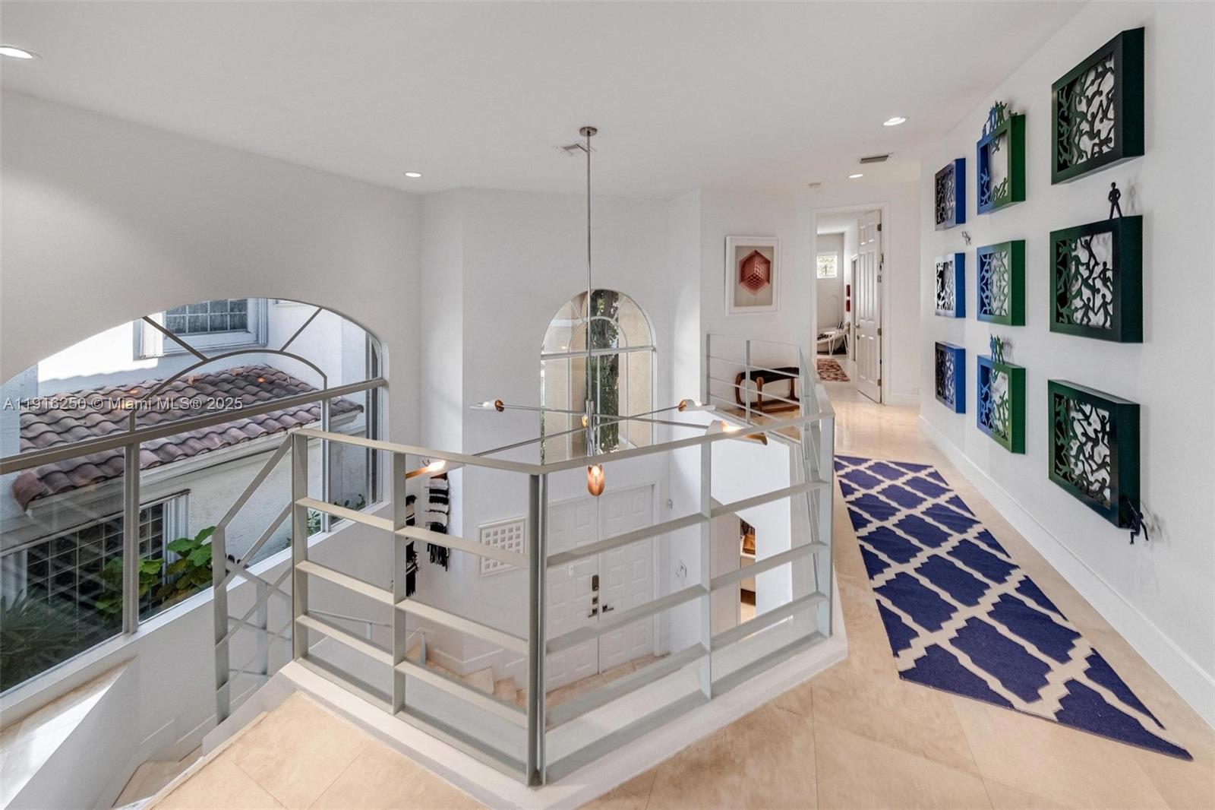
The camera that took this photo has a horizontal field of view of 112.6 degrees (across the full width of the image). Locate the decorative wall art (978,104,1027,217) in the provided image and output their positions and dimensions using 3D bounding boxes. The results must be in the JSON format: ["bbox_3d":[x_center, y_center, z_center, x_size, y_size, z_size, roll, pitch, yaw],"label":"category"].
[{"bbox_3d":[2.556,-1.596,2.639,0.068,0.643,0.479,0,7,24],"label":"decorative wall art"}]

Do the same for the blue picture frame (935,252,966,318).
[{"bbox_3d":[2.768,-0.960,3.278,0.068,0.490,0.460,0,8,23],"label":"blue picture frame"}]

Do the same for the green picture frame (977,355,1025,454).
[{"bbox_3d":[2.483,-0.025,2.565,0.065,0.495,0.465,-4,10,24],"label":"green picture frame"}]

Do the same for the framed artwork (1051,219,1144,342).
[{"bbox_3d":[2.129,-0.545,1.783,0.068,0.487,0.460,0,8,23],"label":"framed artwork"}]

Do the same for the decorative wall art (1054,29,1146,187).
[{"bbox_3d":[2.203,-1.315,1.839,0.068,0.510,0.479,0,7,24],"label":"decorative wall art"}]

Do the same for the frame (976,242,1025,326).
[{"bbox_3d":[2.522,-0.778,2.607,0.065,0.495,0.465,-4,10,24],"label":"frame"}]

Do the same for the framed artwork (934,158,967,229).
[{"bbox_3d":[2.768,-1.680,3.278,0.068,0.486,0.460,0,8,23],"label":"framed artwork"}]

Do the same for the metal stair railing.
[{"bbox_3d":[0.214,0.332,3.228,2.586,1.500,4.451,3,12,23],"label":"metal stair railing"}]

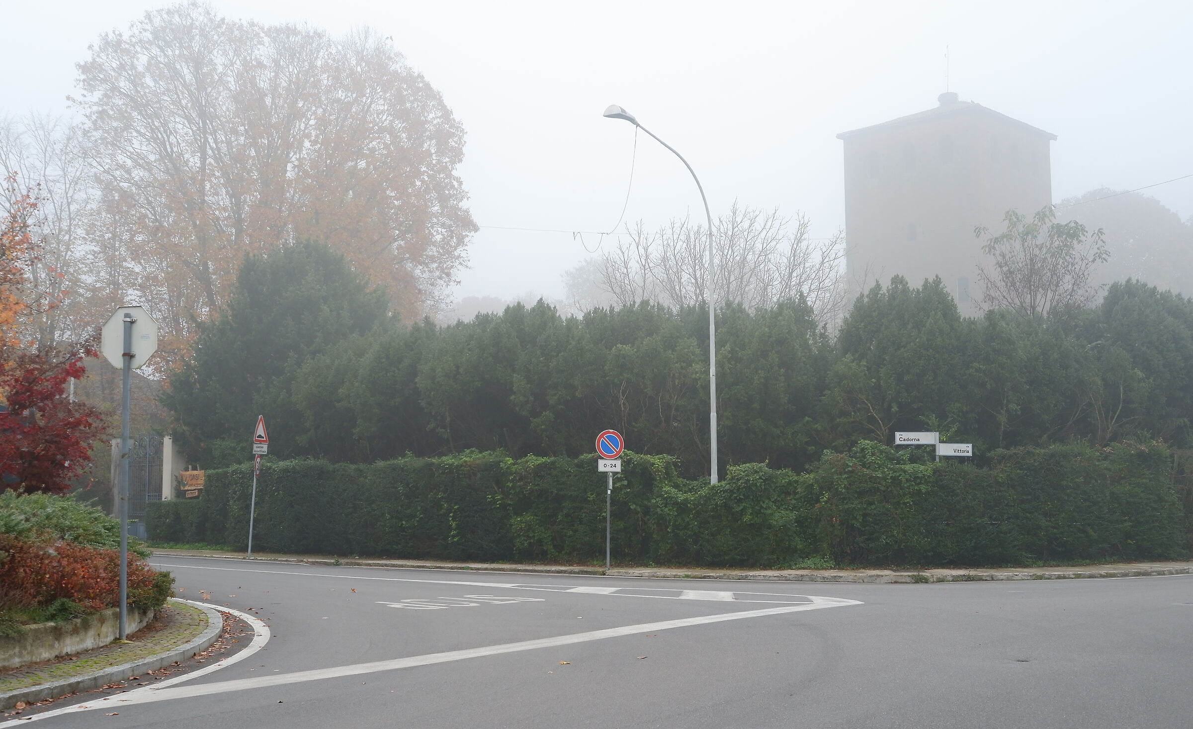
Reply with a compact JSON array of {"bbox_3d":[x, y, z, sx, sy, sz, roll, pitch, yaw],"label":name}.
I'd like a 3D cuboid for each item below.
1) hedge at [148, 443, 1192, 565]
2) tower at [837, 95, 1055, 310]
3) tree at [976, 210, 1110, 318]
[{"bbox_3d":[-1.693,3.649,35.256,30.970,2.730,9.710,-3,-7,23],"label":"hedge"},{"bbox_3d":[26.753,-4.400,102.474,11.850,33.170,11.850,-6,-9,45],"label":"tower"},{"bbox_3d":[13.947,0.401,42.197,4.060,10.790,3.980,0,-6,0],"label":"tree"}]

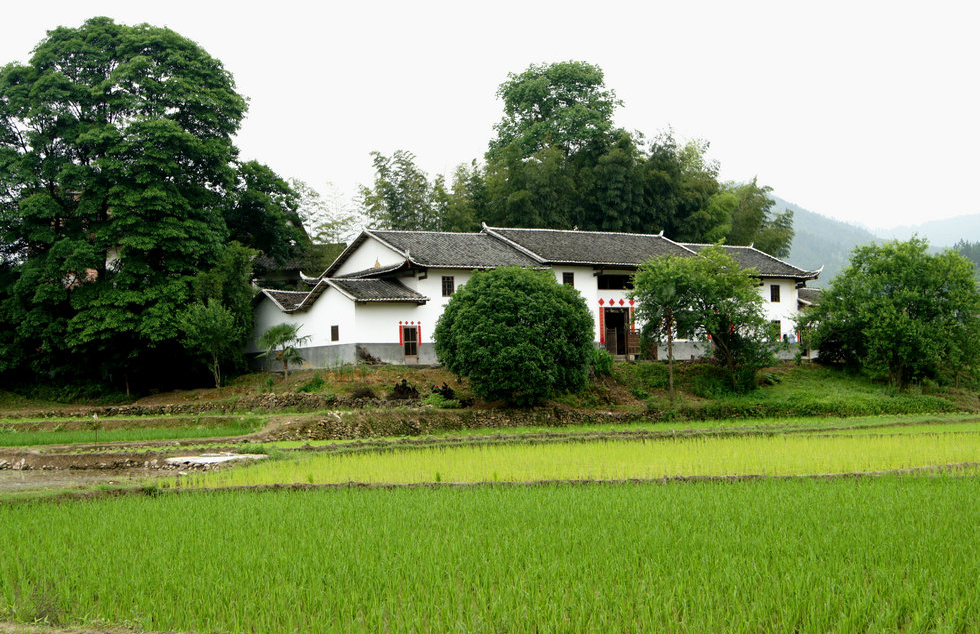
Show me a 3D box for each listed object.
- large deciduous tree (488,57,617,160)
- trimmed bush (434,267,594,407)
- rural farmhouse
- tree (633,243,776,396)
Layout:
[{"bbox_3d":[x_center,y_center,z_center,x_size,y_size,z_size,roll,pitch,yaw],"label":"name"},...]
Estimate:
[{"bbox_3d":[5.347,-9.996,111.468,11.000,20.500,10.500,-1,-3,0],"label":"large deciduous tree"},{"bbox_3d":[1.247,1.043,72.000,7.899,6.983,7.800,-1,-3,0],"label":"trimmed bush"},{"bbox_3d":[4.112,-1.221,91.396,35.300,8.800,15.800,0,-3,-31],"label":"rural farmhouse"},{"bbox_3d":[11.886,0.140,79.500,7.741,8.151,7.200,-1,-3,0],"label":"tree"}]

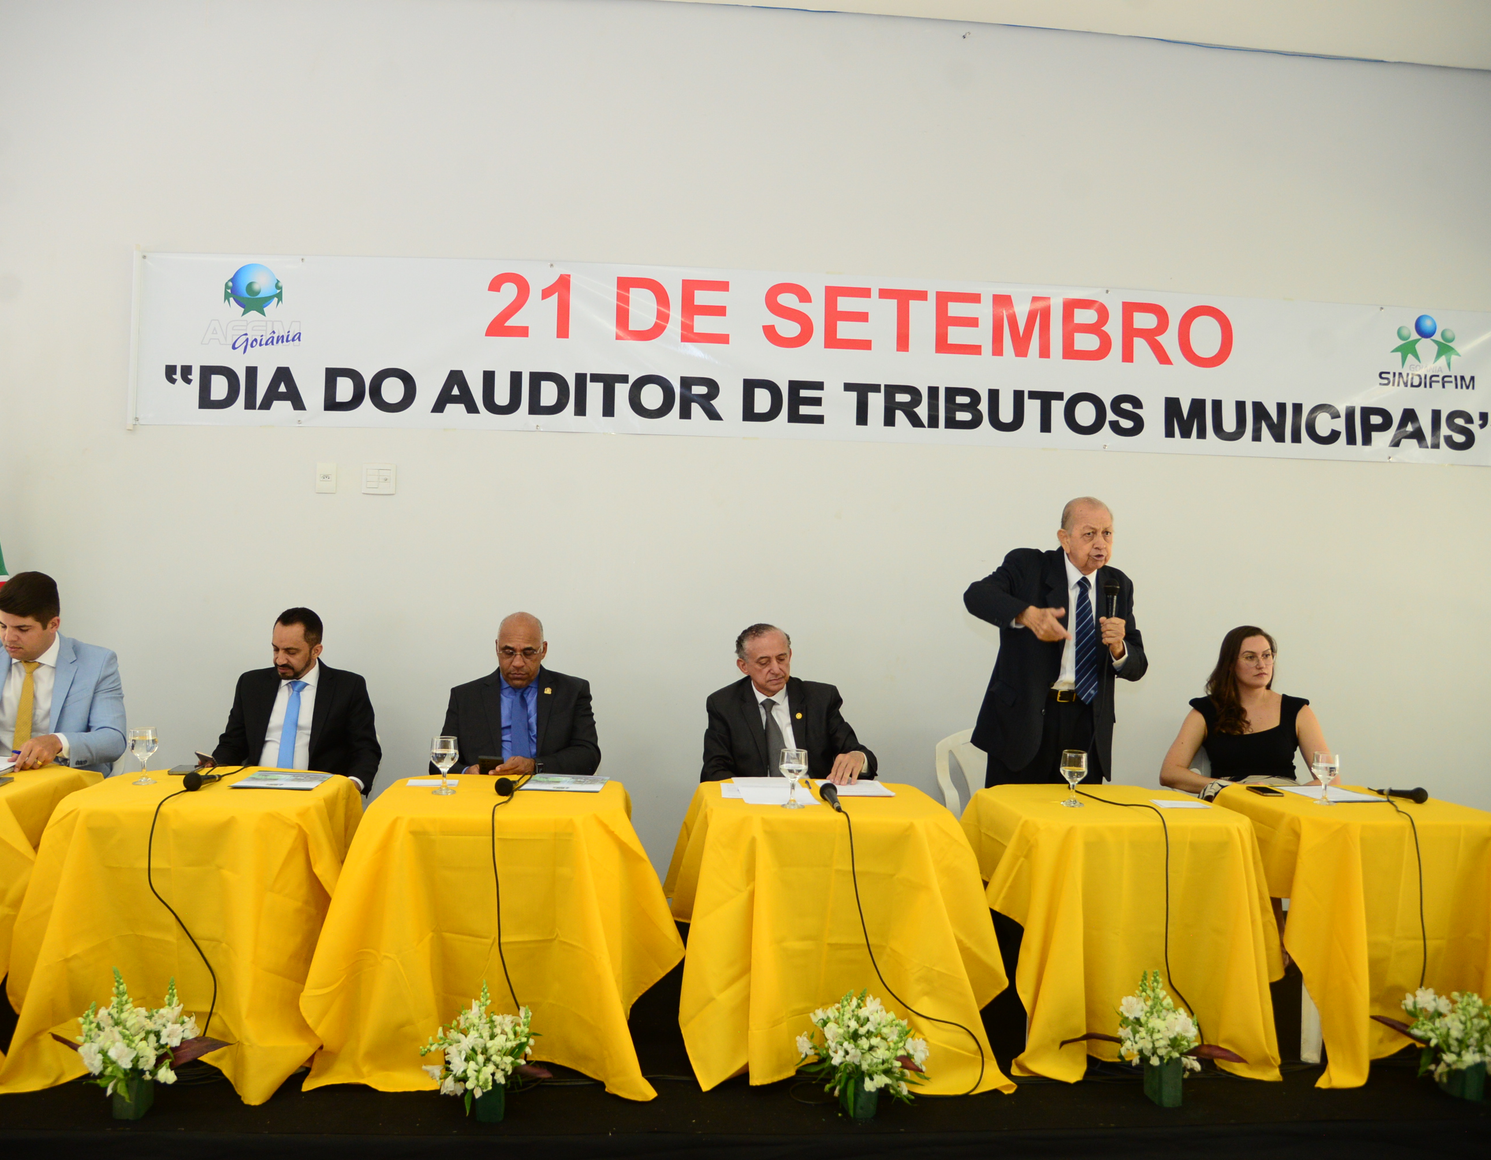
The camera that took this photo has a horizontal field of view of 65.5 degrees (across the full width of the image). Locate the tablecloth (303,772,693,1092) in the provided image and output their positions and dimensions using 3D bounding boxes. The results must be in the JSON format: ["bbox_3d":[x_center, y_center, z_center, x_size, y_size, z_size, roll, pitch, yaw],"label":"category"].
[{"bbox_3d":[-0.679,0.987,3.398,0.970,0.725,0.890,2,-2,-6],"label":"tablecloth"}]

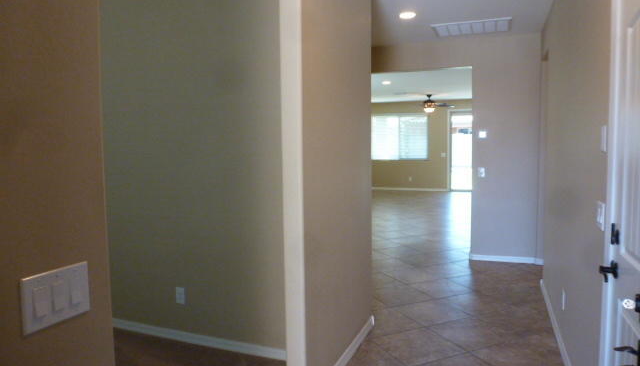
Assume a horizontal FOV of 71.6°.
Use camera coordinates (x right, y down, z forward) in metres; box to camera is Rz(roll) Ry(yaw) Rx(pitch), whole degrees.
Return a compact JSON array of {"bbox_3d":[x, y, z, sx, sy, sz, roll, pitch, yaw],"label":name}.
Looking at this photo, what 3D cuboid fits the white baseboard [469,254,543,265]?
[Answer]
[{"bbox_3d":[2.263,0.936,5.414,0.830,0.076,0.016,1,5,22],"label":"white baseboard"}]

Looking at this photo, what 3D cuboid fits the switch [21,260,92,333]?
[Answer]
[{"bbox_3d":[-0.589,0.258,1.006,0.011,0.118,0.163,1,5,22],"label":"switch"}]

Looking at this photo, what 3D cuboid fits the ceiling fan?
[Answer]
[{"bbox_3d":[2.960,-2.151,12.048,1.400,0.490,1.400,1,5,22],"label":"ceiling fan"}]

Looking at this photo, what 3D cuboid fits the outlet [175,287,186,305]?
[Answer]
[{"bbox_3d":[-1.029,0.833,3.265,0.072,0.117,0.008,1,5,22],"label":"outlet"}]

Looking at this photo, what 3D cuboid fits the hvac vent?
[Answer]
[{"bbox_3d":[1.665,-1.676,4.846,0.790,0.025,0.580,1,5,22],"label":"hvac vent"}]

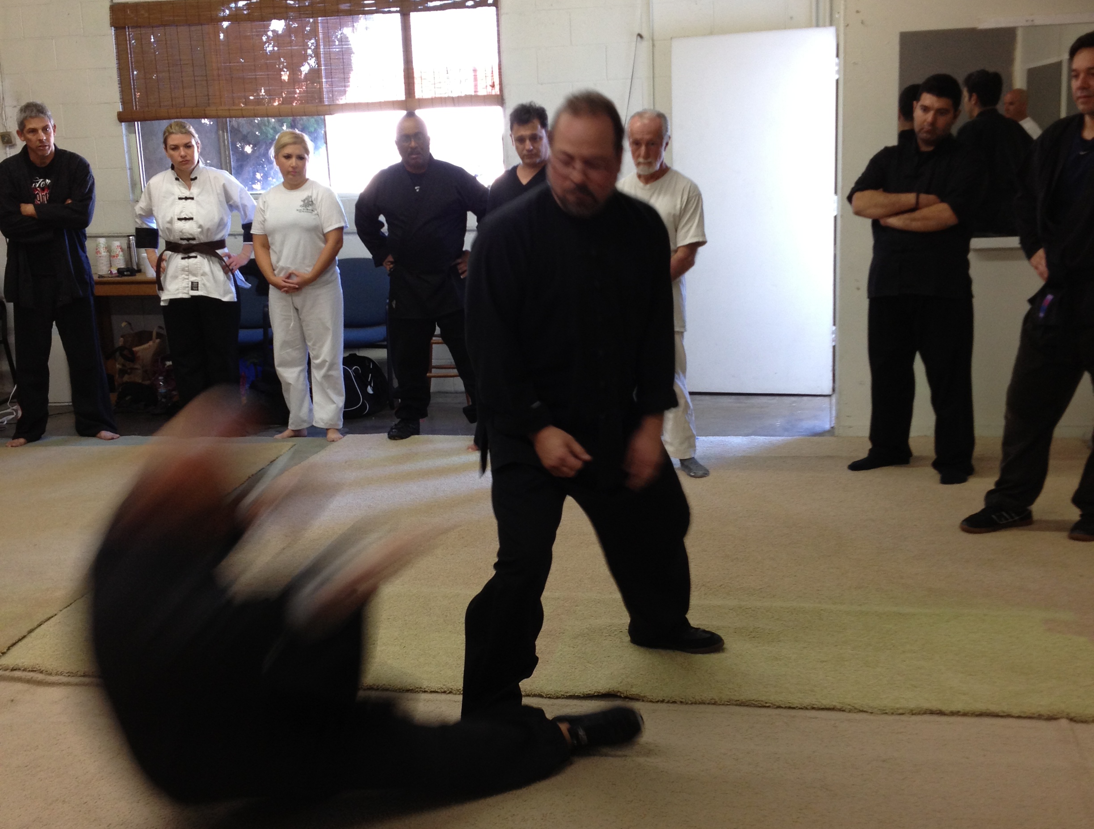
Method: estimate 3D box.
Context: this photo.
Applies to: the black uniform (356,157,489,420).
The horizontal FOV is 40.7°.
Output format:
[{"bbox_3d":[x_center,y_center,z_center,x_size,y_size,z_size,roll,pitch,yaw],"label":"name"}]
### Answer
[{"bbox_3d":[-0.624,-0.636,7.678,0.700,1.390,0.420,0,12,9],"label":"black uniform"}]

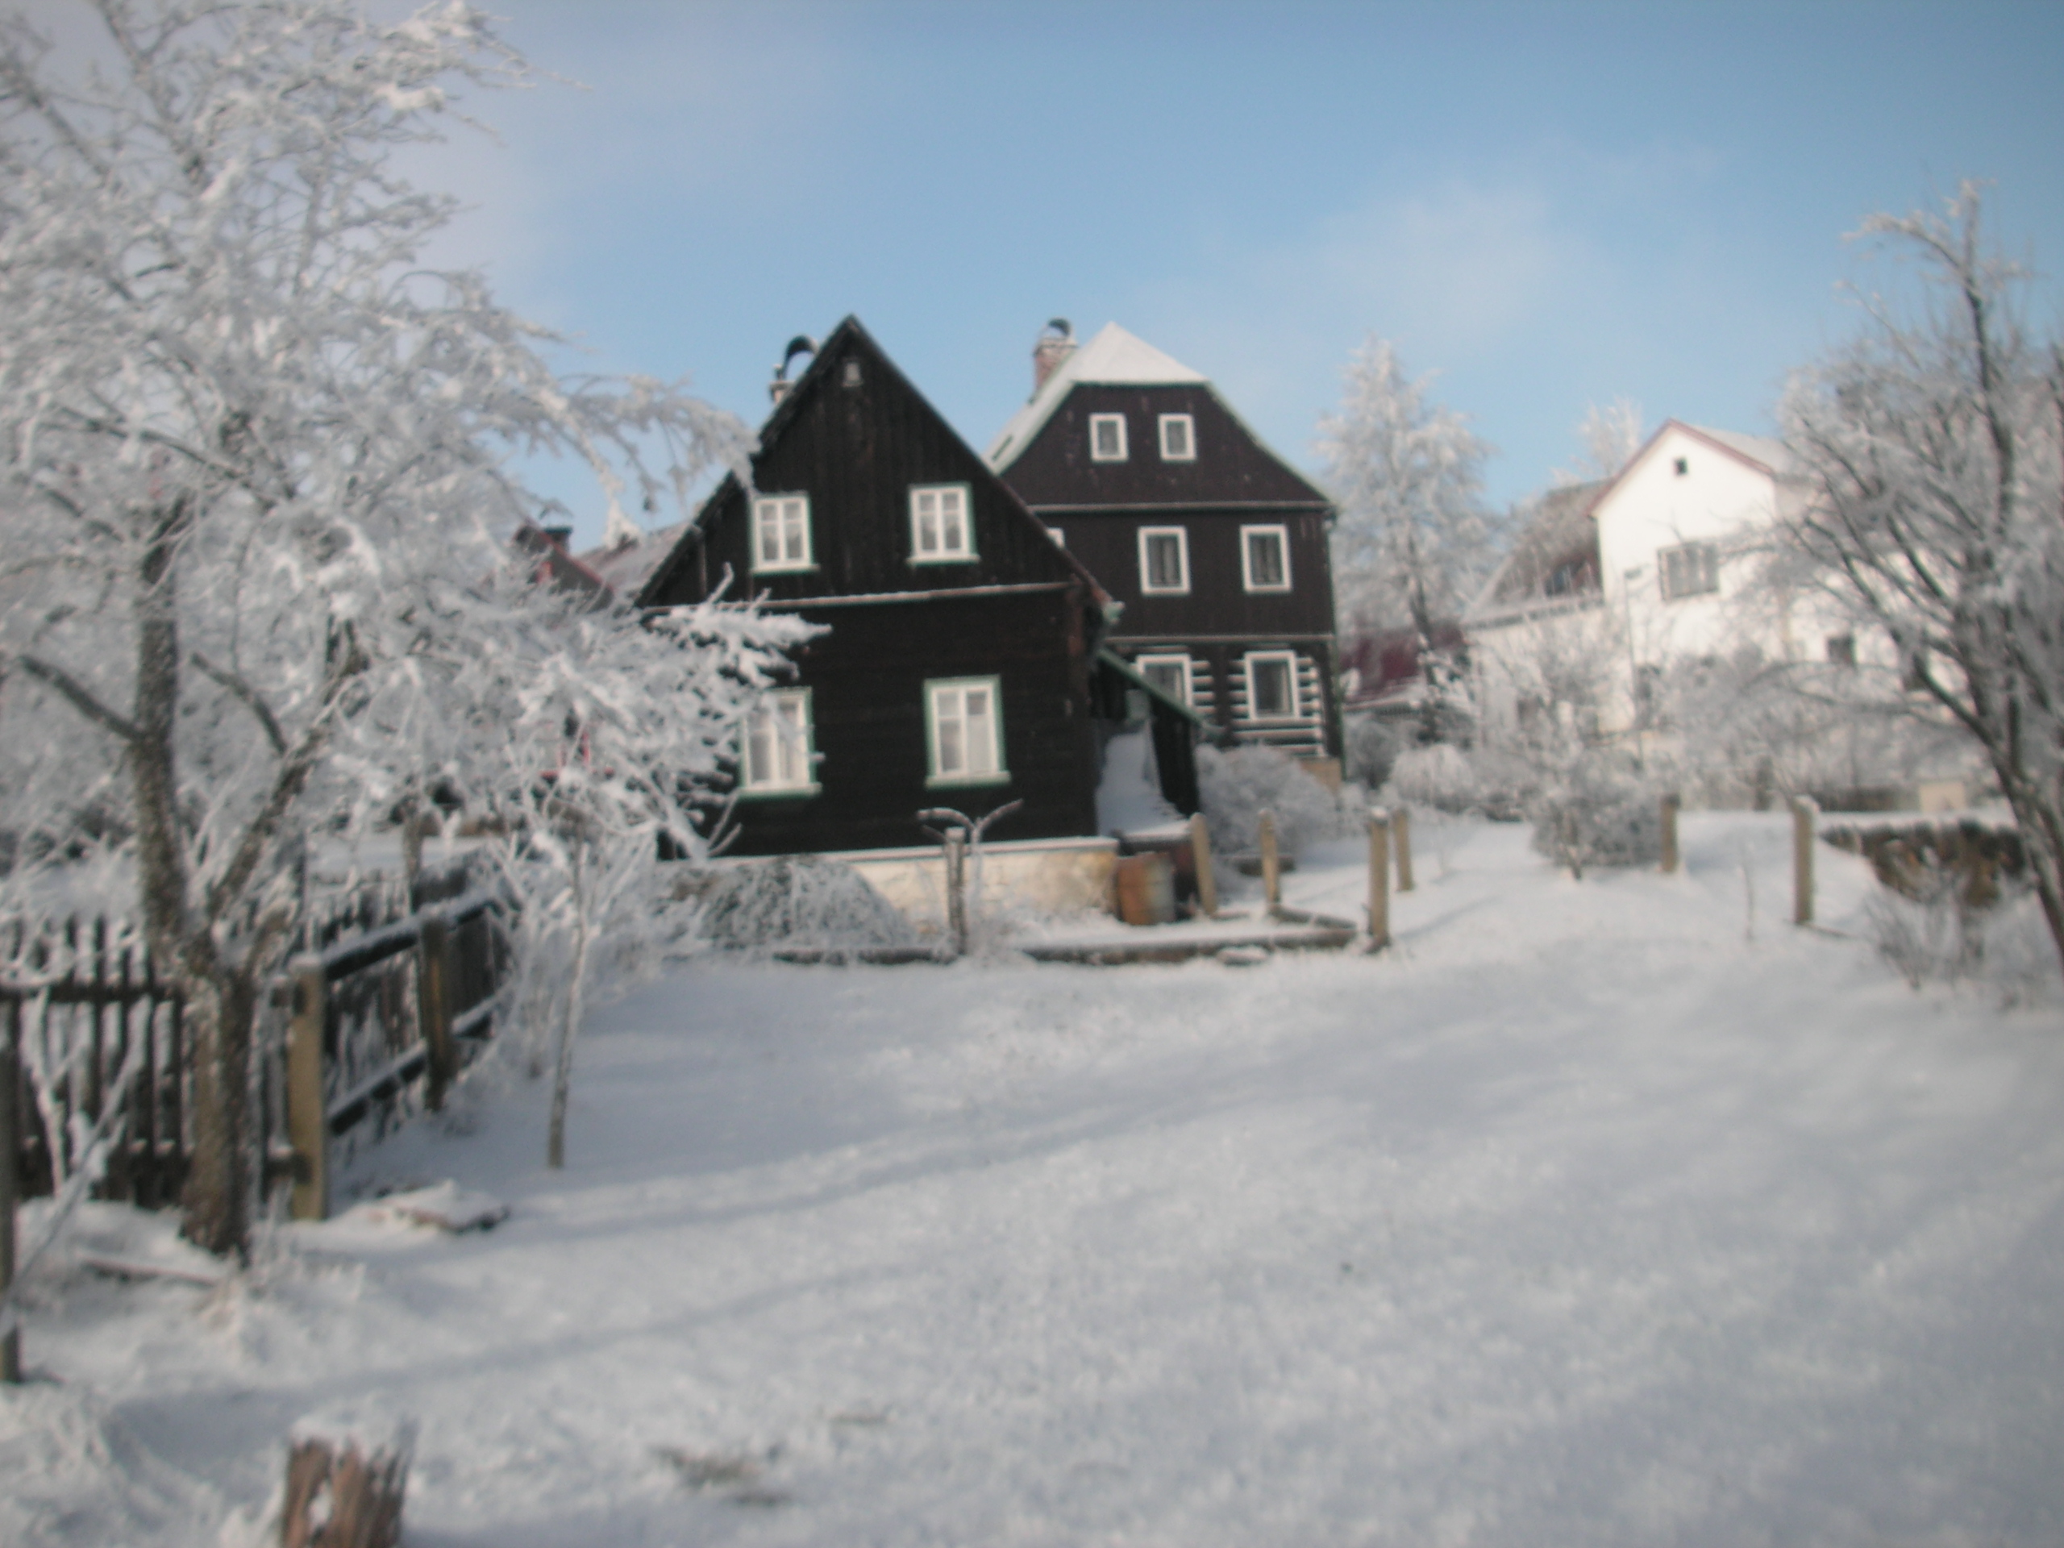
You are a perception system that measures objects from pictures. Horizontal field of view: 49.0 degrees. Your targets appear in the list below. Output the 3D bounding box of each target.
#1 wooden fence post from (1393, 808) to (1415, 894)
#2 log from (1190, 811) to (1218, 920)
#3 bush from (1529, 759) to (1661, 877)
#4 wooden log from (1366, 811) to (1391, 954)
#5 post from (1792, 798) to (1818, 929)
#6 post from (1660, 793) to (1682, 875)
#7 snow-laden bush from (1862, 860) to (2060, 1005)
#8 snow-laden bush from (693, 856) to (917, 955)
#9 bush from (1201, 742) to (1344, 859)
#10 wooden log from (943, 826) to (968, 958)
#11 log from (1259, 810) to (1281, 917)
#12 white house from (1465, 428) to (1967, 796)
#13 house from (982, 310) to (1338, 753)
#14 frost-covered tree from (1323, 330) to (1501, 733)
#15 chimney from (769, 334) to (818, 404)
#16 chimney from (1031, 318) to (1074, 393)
[{"bbox_3d":[4.518,0.908,27.454,0.155,1.020,0.155,-4,-5,0],"label":"wooden fence post"},{"bbox_3d":[1.781,0.945,23.500,0.150,1.100,0.150,-7,-4,0],"label":"log"},{"bbox_3d":[7.213,0.588,29.000,1.659,1.441,1.500,-5,-5,14],"label":"bush"},{"bbox_3d":[2.948,0.889,19.247,0.145,1.192,0.145,0,-5,0],"label":"wooden log"},{"bbox_3d":[7.508,0.838,22.000,0.160,1.270,0.160,0,-4,0],"label":"post"},{"bbox_3d":[7.879,0.725,27.955,0.160,0.997,0.160,-1,-5,0],"label":"post"},{"bbox_3d":[6.026,1.015,14.700,1.261,0.883,1.100,-5,-6,22],"label":"snow-laden bush"},{"bbox_3d":[-2.258,1.305,22.500,2.150,0.960,1.500,-4,-4,0],"label":"snow-laden bush"},{"bbox_3d":[3.314,0.433,32.000,2.187,1.613,2.000,-4,-5,6],"label":"bush"},{"bbox_3d":[-0.719,1.127,21.400,0.155,1.200,0.155,-4,-4,0],"label":"wooden log"},{"bbox_3d":[2.467,0.928,23.500,0.150,1.100,0.150,-4,-4,0],"label":"log"},{"bbox_3d":[19.219,-4.608,63.996,9.800,8.740,9.890,1,-7,-43],"label":"white house"},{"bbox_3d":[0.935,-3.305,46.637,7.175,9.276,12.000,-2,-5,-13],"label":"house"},{"bbox_3d":[9.971,-6.256,60.000,4.700,10.400,4.600,-4,-4,0],"label":"frost-covered tree"},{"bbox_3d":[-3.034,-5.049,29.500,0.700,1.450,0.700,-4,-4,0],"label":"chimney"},{"bbox_3d":[0.473,-8.739,47.500,0.750,1.650,0.750,-2,-4,-15],"label":"chimney"}]

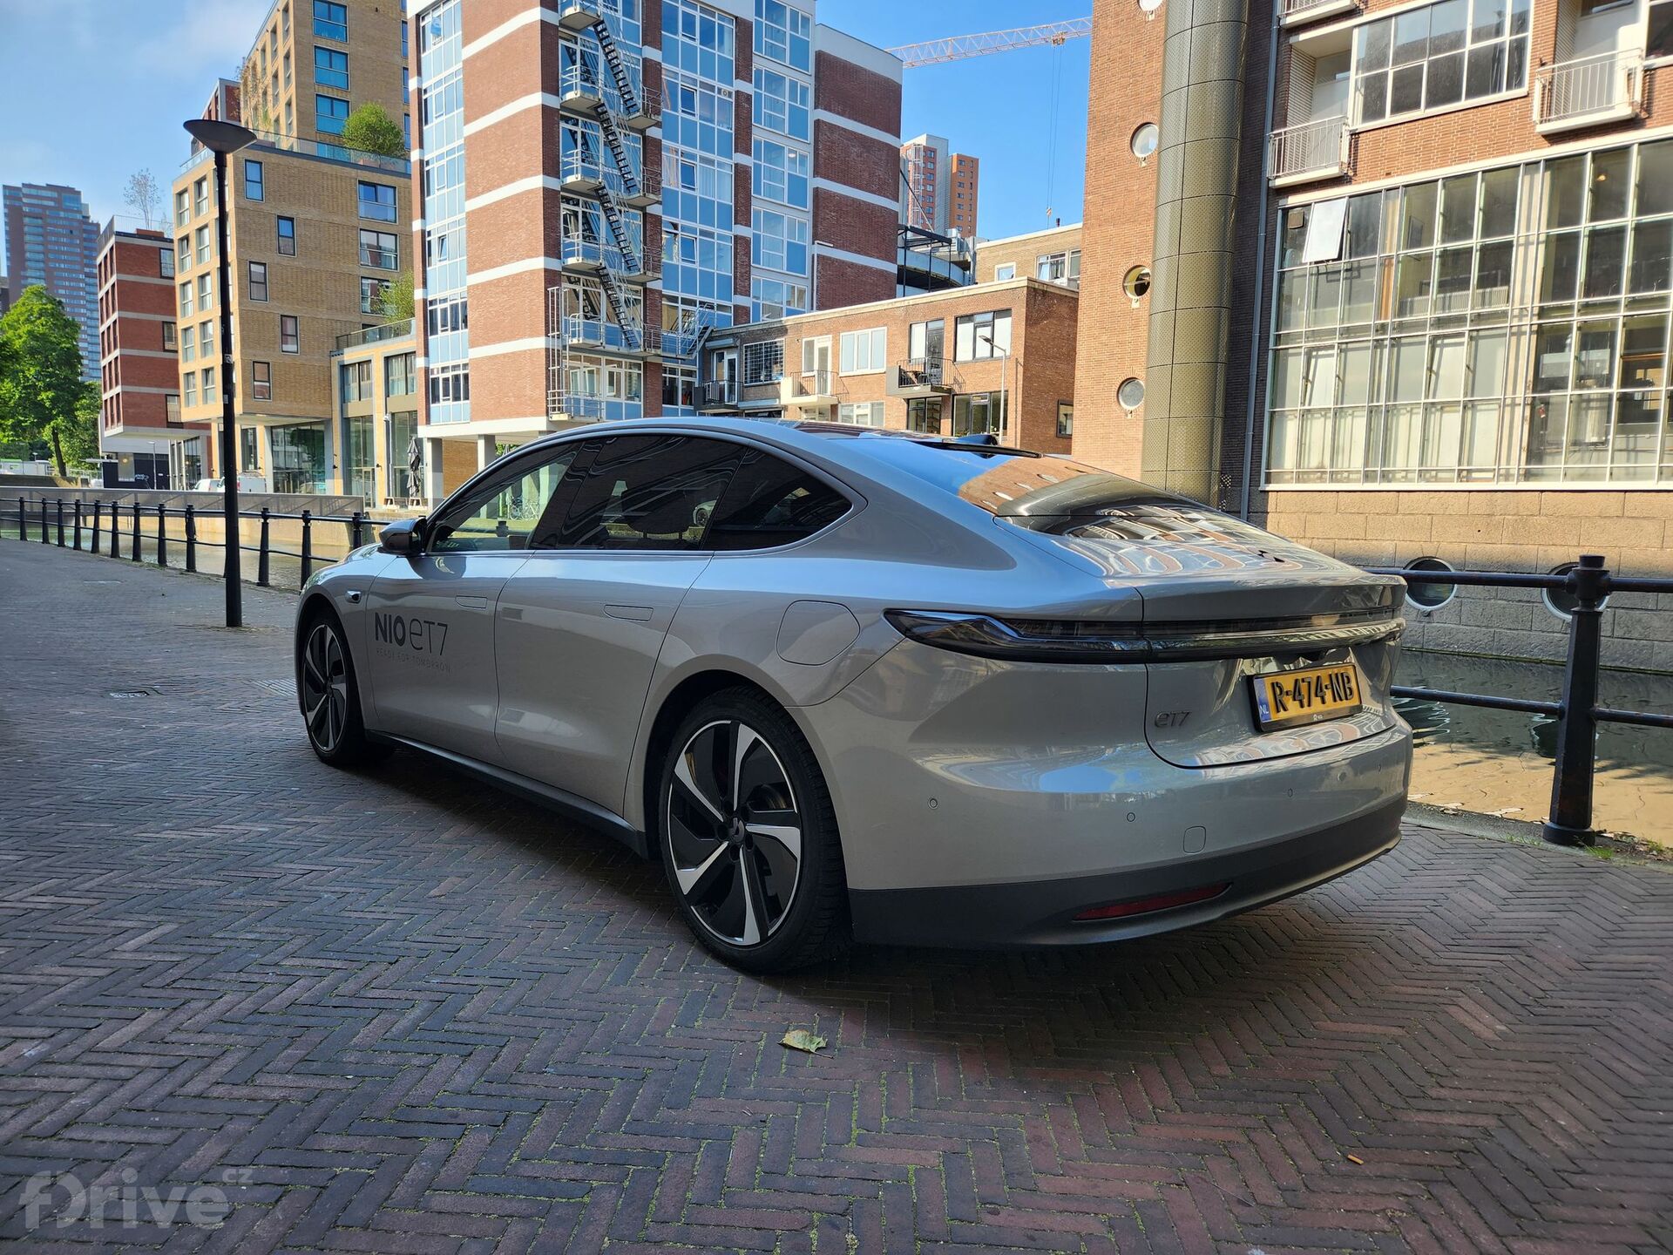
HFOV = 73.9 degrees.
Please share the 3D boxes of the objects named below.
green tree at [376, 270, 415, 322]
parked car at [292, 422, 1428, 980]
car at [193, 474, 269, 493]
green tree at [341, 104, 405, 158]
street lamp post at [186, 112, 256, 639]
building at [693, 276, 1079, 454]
[{"bbox_3d":[-25.677,-19.326,65.877,3.100,3.700,3.000,1,6,0],"label":"green tree"},{"bbox_3d":[-0.564,-0.025,4.499,2.000,1.510,5.100,-4,8,-43],"label":"parked car"},{"bbox_3d":[-40.510,-9.270,75.533,4.600,1.850,1.850,7,8,43],"label":"car"},{"bbox_3d":[-30.238,-32.327,72.545,3.700,3.800,3.600,1,6,0],"label":"green tree"},{"bbox_3d":[-5.424,-2.173,9.906,0.560,4.360,0.560,1,6,0],"label":"street lamp post"},{"bbox_3d":[3.254,-9.014,49.393,9.000,8.970,18.710,-5,9,-45],"label":"building"}]

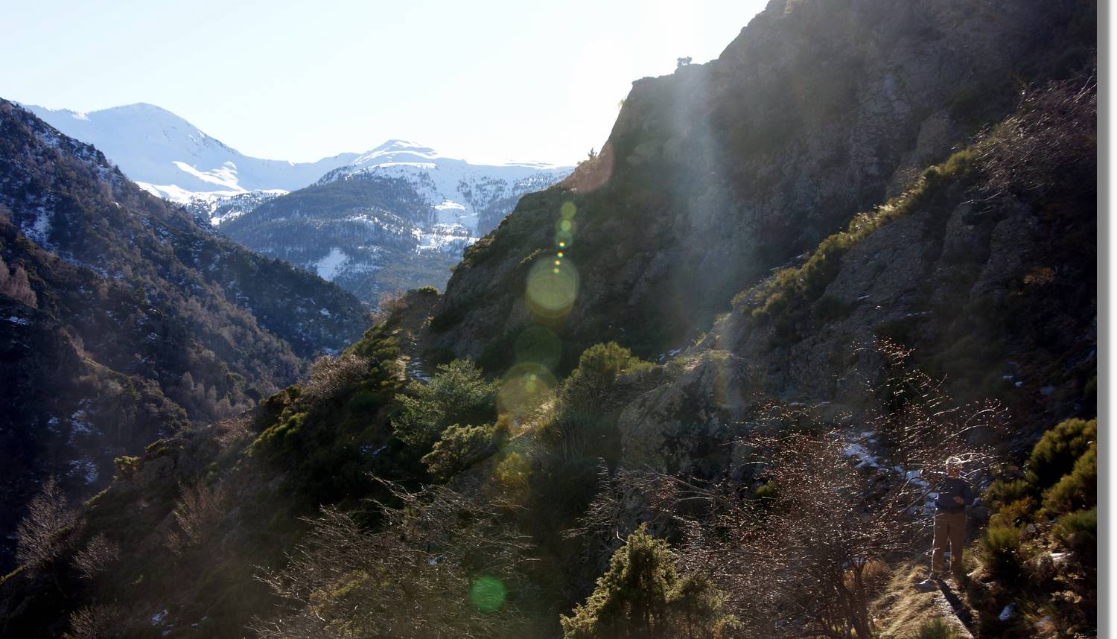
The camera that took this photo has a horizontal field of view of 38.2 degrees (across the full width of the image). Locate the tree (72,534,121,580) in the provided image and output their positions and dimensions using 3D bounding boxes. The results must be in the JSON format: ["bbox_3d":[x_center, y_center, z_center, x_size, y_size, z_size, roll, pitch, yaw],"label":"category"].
[{"bbox_3d":[-23.773,12.216,83.000,2.500,2.400,2.400,0,2,0],"label":"tree"}]

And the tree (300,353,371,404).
[{"bbox_3d":[-10.642,2.792,77.000,3.350,2.400,3.000,0,2,0],"label":"tree"}]

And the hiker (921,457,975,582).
[{"bbox_3d":[5.483,2.770,22.500,0.580,1.730,0.400,1,2,22],"label":"hiker"}]

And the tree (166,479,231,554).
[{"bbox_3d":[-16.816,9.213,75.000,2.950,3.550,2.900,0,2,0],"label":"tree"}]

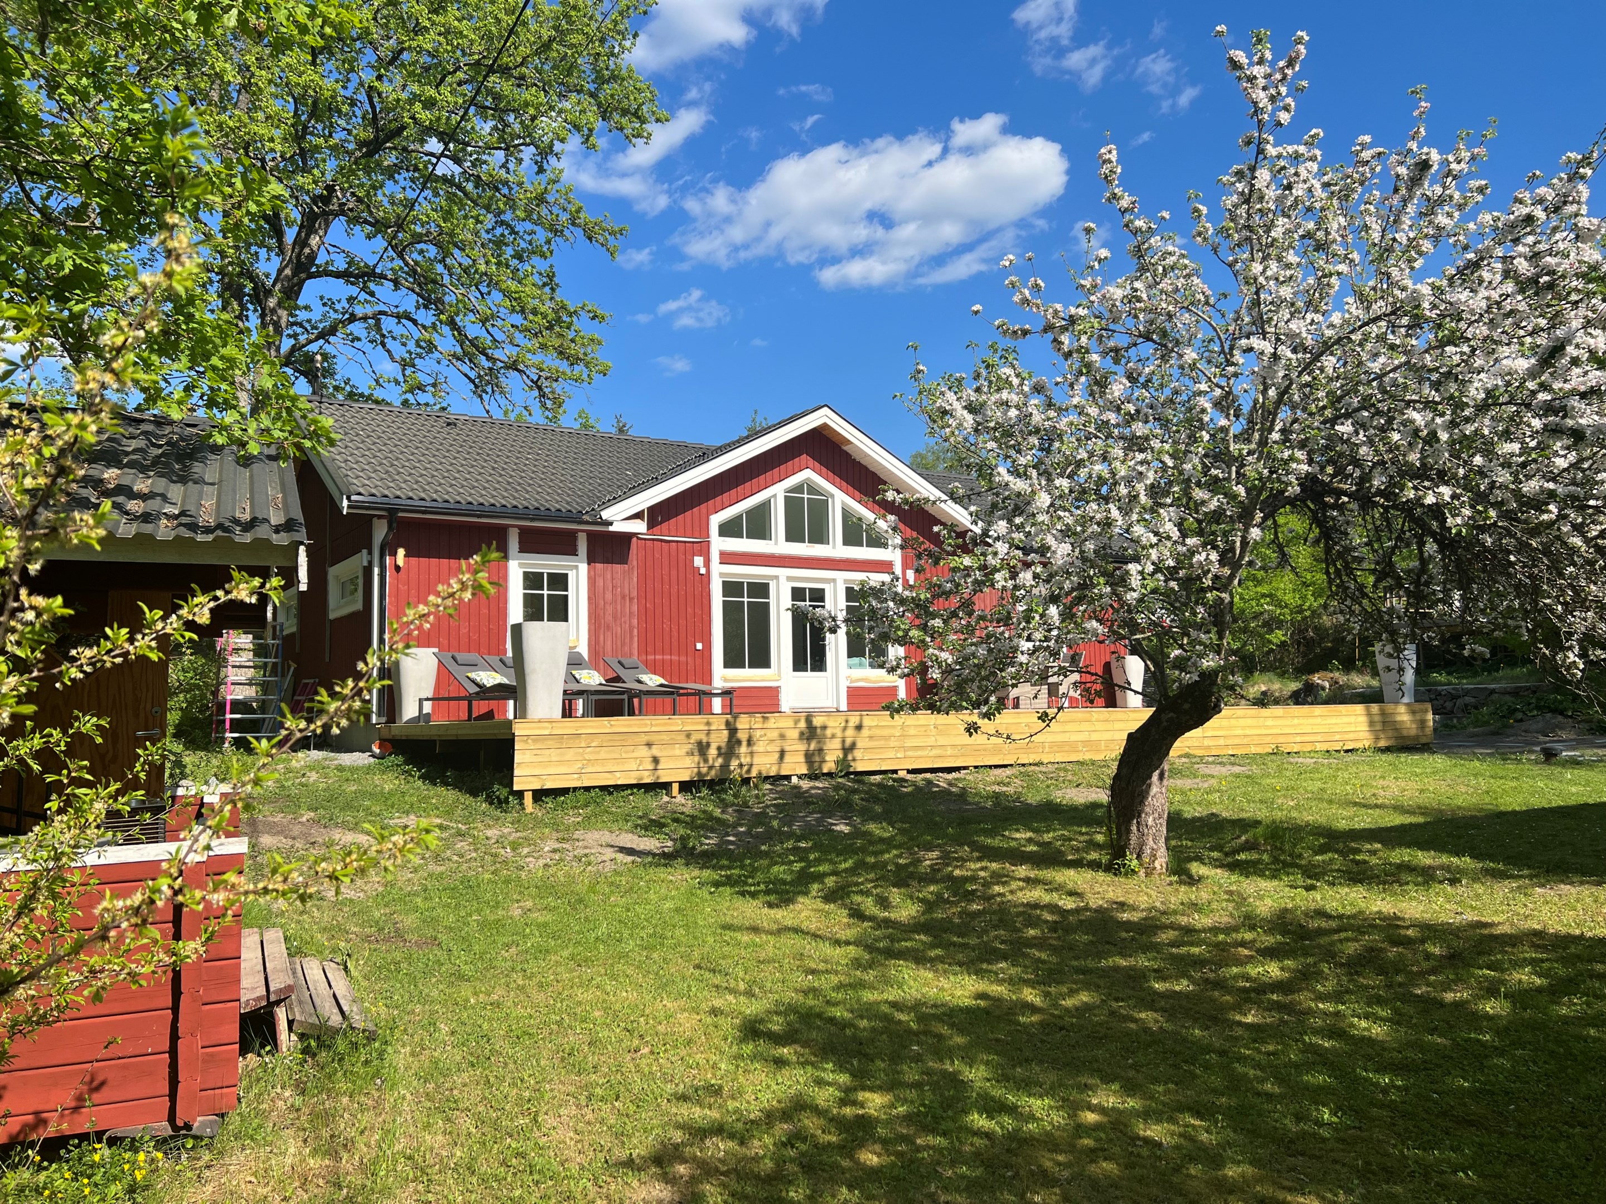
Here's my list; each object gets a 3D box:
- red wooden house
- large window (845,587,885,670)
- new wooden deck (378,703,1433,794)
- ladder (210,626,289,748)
[{"bbox_3d":[-1.599,-0.229,22.901,15.500,5.500,8.000,3,-7,-34],"label":"red wooden house"},{"bbox_3d":[1.103,0.431,20.480,0.970,1.450,0.100,3,-7,-34],"label":"large window"},{"bbox_3d":[2.646,2.032,18.275,16.400,0.700,4.950,3,-7,-34],"label":"new wooden deck"},{"bbox_3d":[-8.707,1.360,18.895,0.720,1.840,1.600,3,-7,-34],"label":"ladder"}]

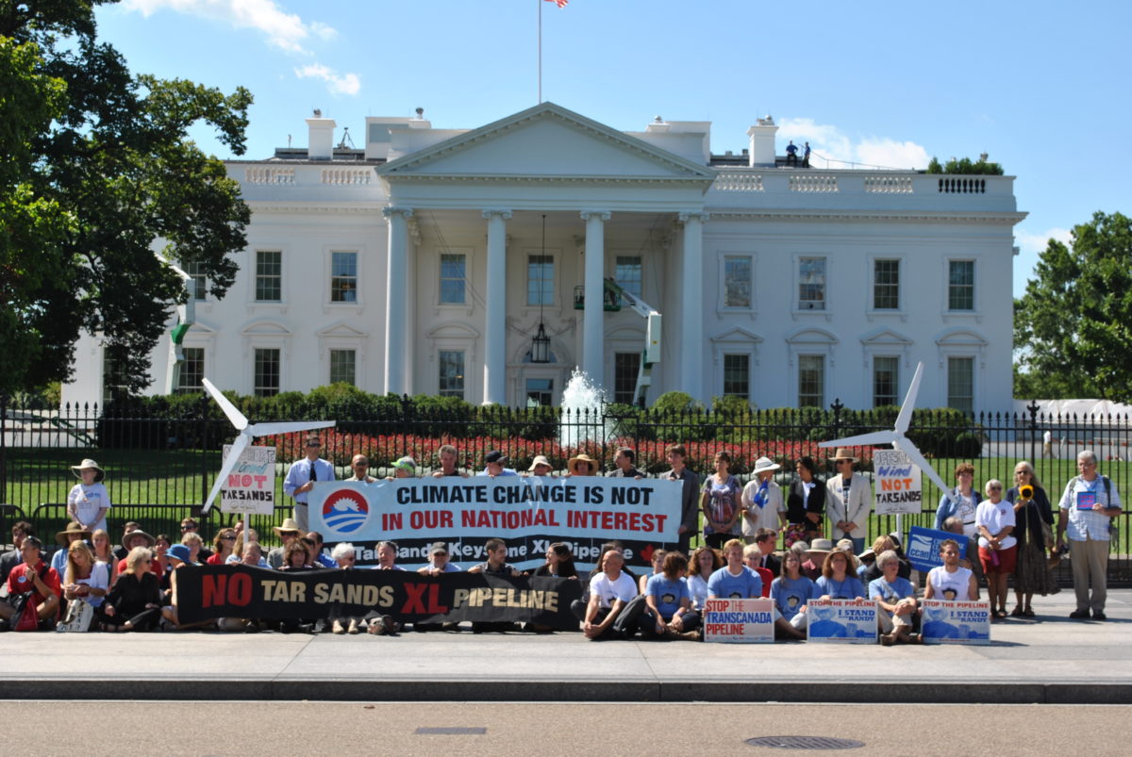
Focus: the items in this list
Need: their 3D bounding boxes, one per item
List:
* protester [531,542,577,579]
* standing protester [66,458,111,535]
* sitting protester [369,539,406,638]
[{"bbox_3d":[-0.113,2.063,19.613,0.550,0.850,0.750,0,-2,10],"label":"protester"},{"bbox_3d":[-5.354,1.712,22.336,0.470,1.609,0.360,0,-3,5],"label":"standing protester"},{"bbox_3d":[-1.653,1.925,18.178,0.550,0.838,0.880,1,-3,0],"label":"sitting protester"}]

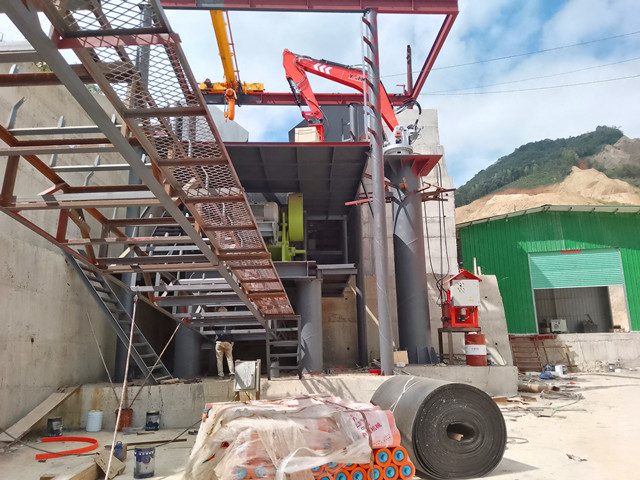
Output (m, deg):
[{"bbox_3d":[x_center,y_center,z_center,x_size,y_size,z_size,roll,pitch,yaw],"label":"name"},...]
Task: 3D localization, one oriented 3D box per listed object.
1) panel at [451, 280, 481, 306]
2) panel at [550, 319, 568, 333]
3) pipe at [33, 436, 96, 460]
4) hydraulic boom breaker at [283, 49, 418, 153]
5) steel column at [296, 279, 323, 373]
[{"bbox_3d":[4.189,1.553,14.417,0.750,0.740,0.250,-1,-12,0],"label":"panel"},{"bbox_3d":[12.464,4.505,26.000,0.780,0.660,0.420,-5,-13,17],"label":"panel"},{"bbox_3d":[-4.413,3.613,8.788,0.920,0.085,1.780,5,-14,-25],"label":"pipe"},{"bbox_3d":[1.001,-4.905,17.435,4.604,3.941,1.050,-2,-13,3],"label":"hydraulic boom breaker"},{"bbox_3d":[-0.324,2.446,14.233,0.730,2.600,0.730,-1,-12,0],"label":"steel column"}]

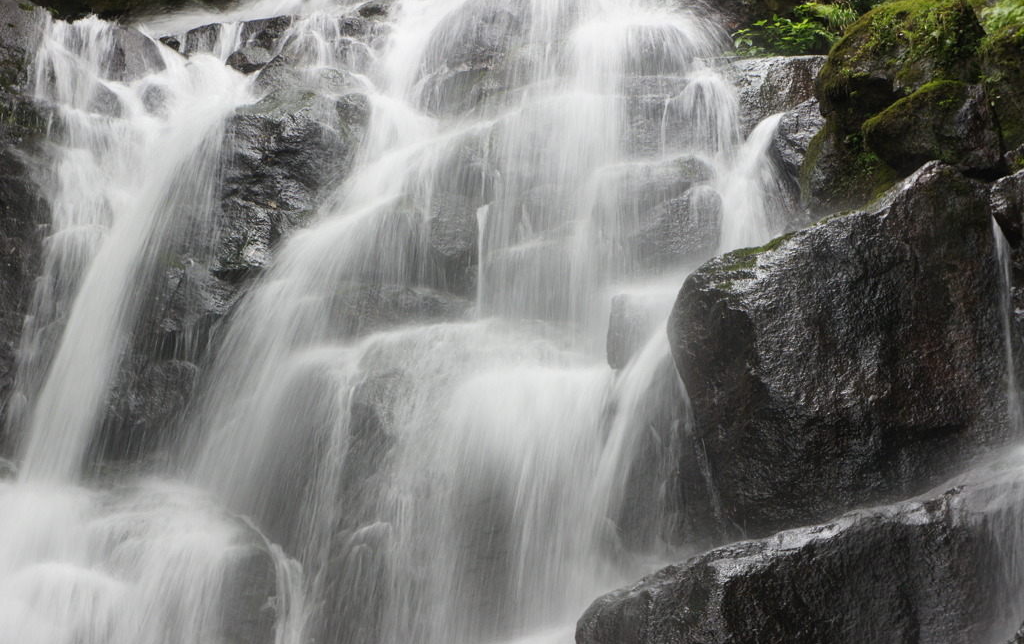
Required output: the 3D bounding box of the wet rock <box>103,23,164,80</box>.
[{"bbox_3d":[-2.161,-1.539,13.300,0.350,0.320,0.320,0,2,0],"label":"wet rock"}]

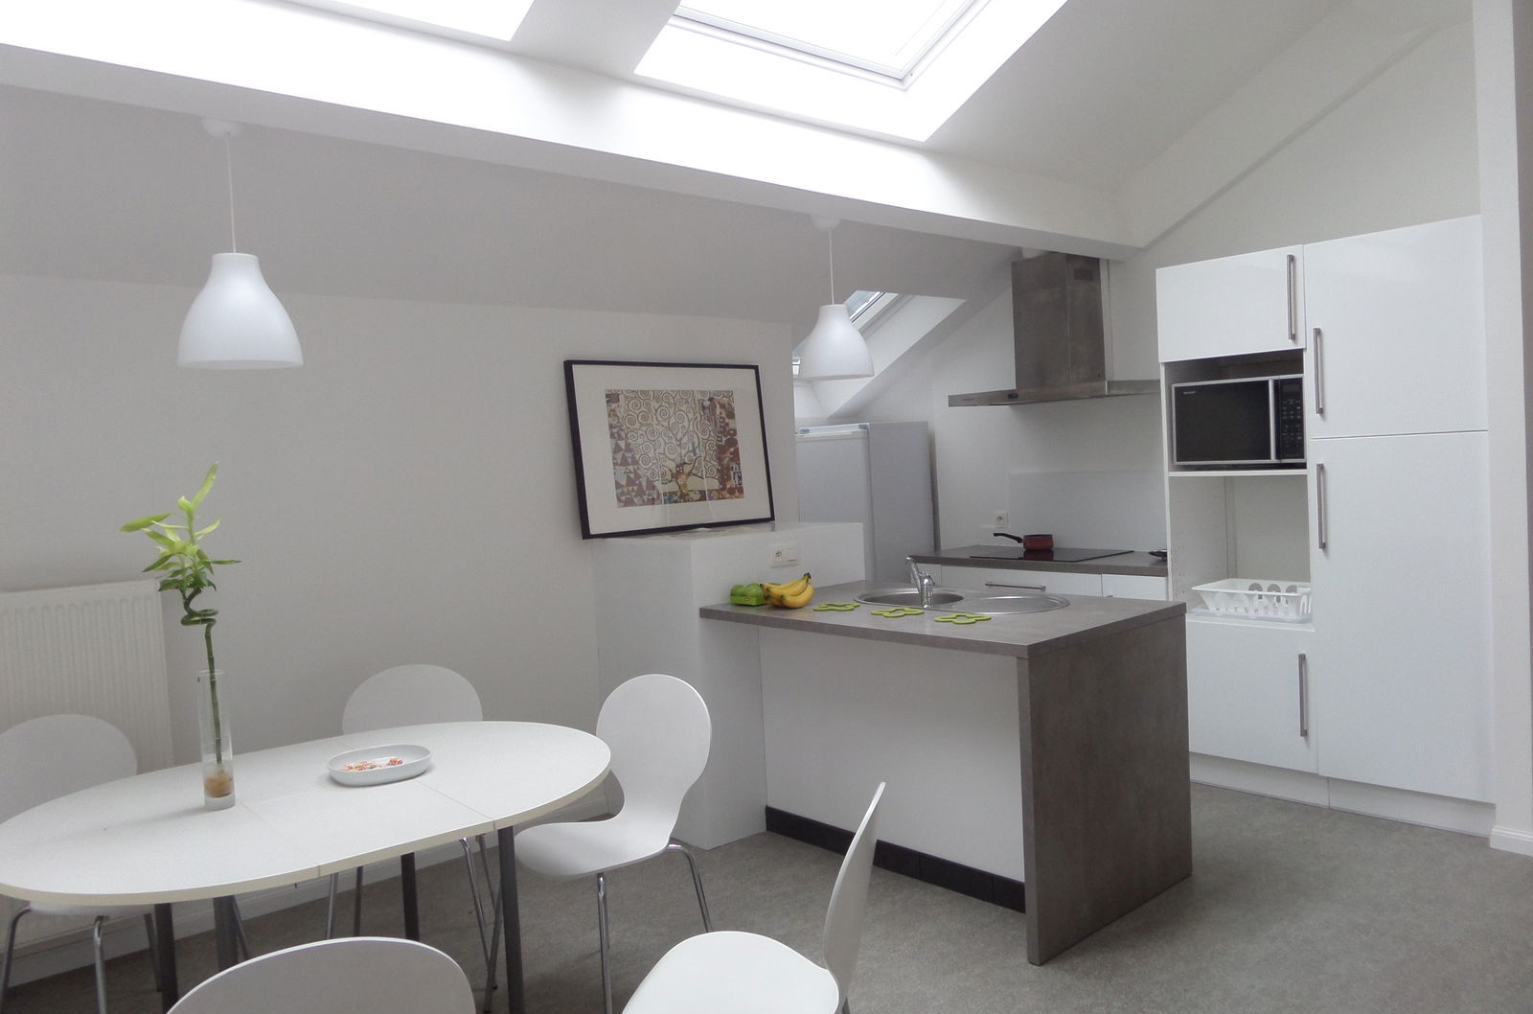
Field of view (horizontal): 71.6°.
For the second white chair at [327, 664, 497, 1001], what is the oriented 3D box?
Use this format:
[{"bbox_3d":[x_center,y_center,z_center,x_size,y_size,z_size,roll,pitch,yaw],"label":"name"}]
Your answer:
[{"bbox_3d":[-1.077,0.955,3.220,0.480,0.865,0.510,-3,2,-10],"label":"second white chair"}]

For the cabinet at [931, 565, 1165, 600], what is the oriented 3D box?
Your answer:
[{"bbox_3d":[1.526,0.731,5.337,0.600,0.885,1.420,-5,3,-41],"label":"cabinet"}]

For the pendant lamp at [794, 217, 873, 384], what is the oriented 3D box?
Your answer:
[{"bbox_3d":[0.235,-0.760,3.837,0.280,0.580,0.280,-3,2,0],"label":"pendant lamp"}]

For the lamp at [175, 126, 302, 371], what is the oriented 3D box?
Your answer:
[{"bbox_3d":[-1.303,-0.642,2.595,0.280,0.590,0.280,-5,3,-41],"label":"lamp"}]

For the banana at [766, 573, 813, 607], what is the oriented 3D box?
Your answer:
[{"bbox_3d":[0.086,0.318,4.049,0.175,0.115,0.090,-3,2,1],"label":"banana"}]

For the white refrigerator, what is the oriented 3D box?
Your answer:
[{"bbox_3d":[0.615,0.343,6.415,0.580,1.665,0.600,-5,3,-41],"label":"white refrigerator"}]

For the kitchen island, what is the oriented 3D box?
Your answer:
[{"bbox_3d":[0.602,0.818,3.865,0.935,0.920,1.515,-5,3,-41],"label":"kitchen island"}]

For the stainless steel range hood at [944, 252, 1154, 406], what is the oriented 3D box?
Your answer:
[{"bbox_3d":[1.429,-0.893,5.344,0.510,0.735,0.910,-5,3,-41],"label":"stainless steel range hood"}]

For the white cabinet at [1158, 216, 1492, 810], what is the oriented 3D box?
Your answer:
[{"bbox_3d":[2.344,0.074,4.334,0.610,2.195,1.190,-5,3,-41],"label":"white cabinet"}]

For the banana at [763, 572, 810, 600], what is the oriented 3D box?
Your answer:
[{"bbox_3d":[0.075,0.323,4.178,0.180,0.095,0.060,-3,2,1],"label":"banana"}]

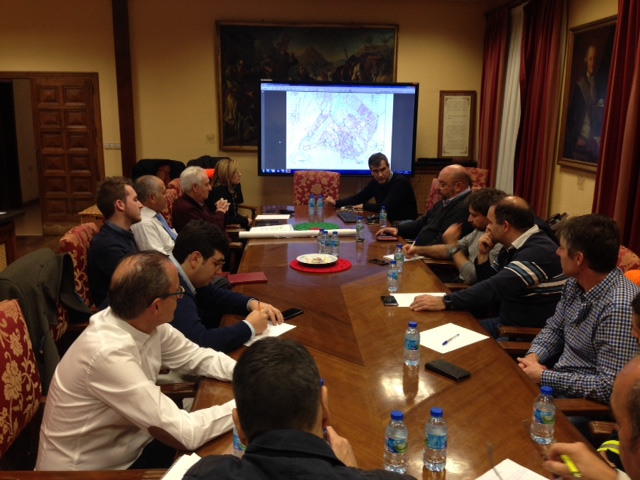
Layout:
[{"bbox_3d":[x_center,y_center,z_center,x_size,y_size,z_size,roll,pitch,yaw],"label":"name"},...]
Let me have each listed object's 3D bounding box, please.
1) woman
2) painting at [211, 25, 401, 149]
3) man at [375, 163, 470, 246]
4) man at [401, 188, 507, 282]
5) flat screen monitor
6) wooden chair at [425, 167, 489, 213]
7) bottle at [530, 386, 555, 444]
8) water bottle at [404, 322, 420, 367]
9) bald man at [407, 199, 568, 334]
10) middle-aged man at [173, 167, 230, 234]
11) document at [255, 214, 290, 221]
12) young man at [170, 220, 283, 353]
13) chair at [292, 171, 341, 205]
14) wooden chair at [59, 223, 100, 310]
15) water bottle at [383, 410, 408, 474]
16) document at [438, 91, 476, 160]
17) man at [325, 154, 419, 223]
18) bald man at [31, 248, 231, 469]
[{"bbox_3d":[-0.781,-0.122,5.609,0.720,1.220,0.500,4,13,17],"label":"woman"},{"bbox_3d":[-0.163,-1.913,7.741,2.260,1.600,0.070,0,12,-1],"label":"painting"},{"bbox_3d":[0.780,0.081,4.529,0.800,1.270,0.600,-5,14,-22],"label":"man"},{"bbox_3d":[0.967,0.292,3.918,0.750,1.240,0.600,1,12,0],"label":"man"},{"bbox_3d":[0.210,-1.274,7.093,1.830,1.070,0.090,0,13,0],"label":"flat screen monitor"},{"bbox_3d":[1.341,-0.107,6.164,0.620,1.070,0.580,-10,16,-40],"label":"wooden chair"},{"bbox_3d":[0.655,0.508,1.778,0.062,0.165,0.062,0,13,0],"label":"bottle"},{"bbox_3d":[0.353,0.395,2.342,0.059,0.168,0.059,1,12,0],"label":"water bottle"},{"bbox_3d":[0.856,0.426,3.108,0.820,1.300,0.580,1,12,3],"label":"bald man"},{"bbox_3d":[-0.840,0.034,4.824,0.750,1.250,0.550,2,13,11],"label":"middle-aged man"},{"bbox_3d":[-0.416,-0.203,5.465,0.297,0.004,0.215,1,12,0],"label":"document"},{"bbox_3d":[-0.535,0.522,2.743,0.840,1.230,0.580,1,12,3],"label":"young man"},{"bbox_3d":[-0.029,-0.135,6.232,0.560,1.070,0.620,0,12,-1],"label":"chair"},{"bbox_3d":[-1.035,0.472,3.378,0.620,1.070,0.580,0,12,-1],"label":"wooden chair"},{"bbox_3d":[0.204,0.543,1.653,0.059,0.168,0.059,1,12,0],"label":"water bottle"},{"bbox_3d":[1.711,-1.419,7.626,0.445,0.870,0.040,0,13,0],"label":"document"},{"bbox_3d":[0.559,-0.115,5.407,0.800,1.280,0.700,-11,16,-39],"label":"man"},{"bbox_3d":[-0.517,0.636,2.131,0.720,1.250,0.560,3,13,12],"label":"bald man"}]

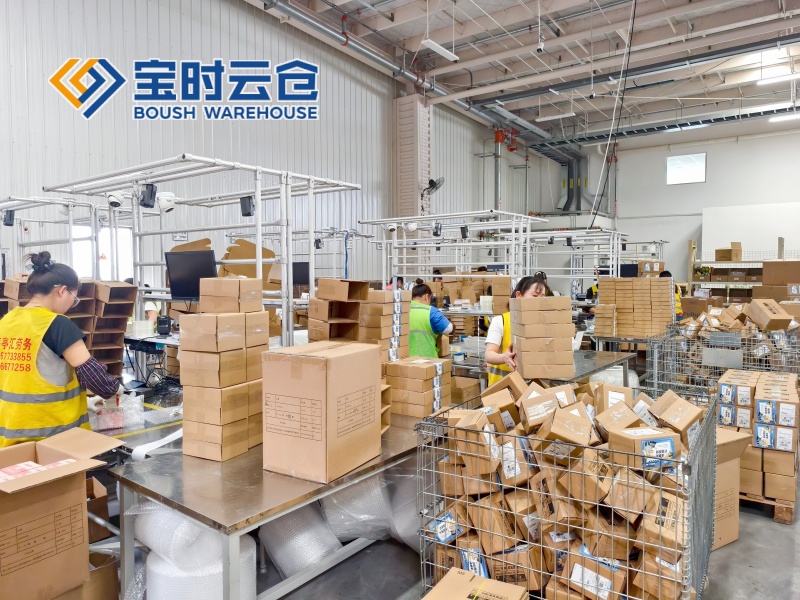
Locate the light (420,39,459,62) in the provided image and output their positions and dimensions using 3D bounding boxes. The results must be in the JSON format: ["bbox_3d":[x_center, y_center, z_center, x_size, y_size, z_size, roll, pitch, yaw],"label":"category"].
[{"bbox_3d":[0.802,-4.881,10.398,0.150,0.070,1.200,2,3,36],"label":"light"}]

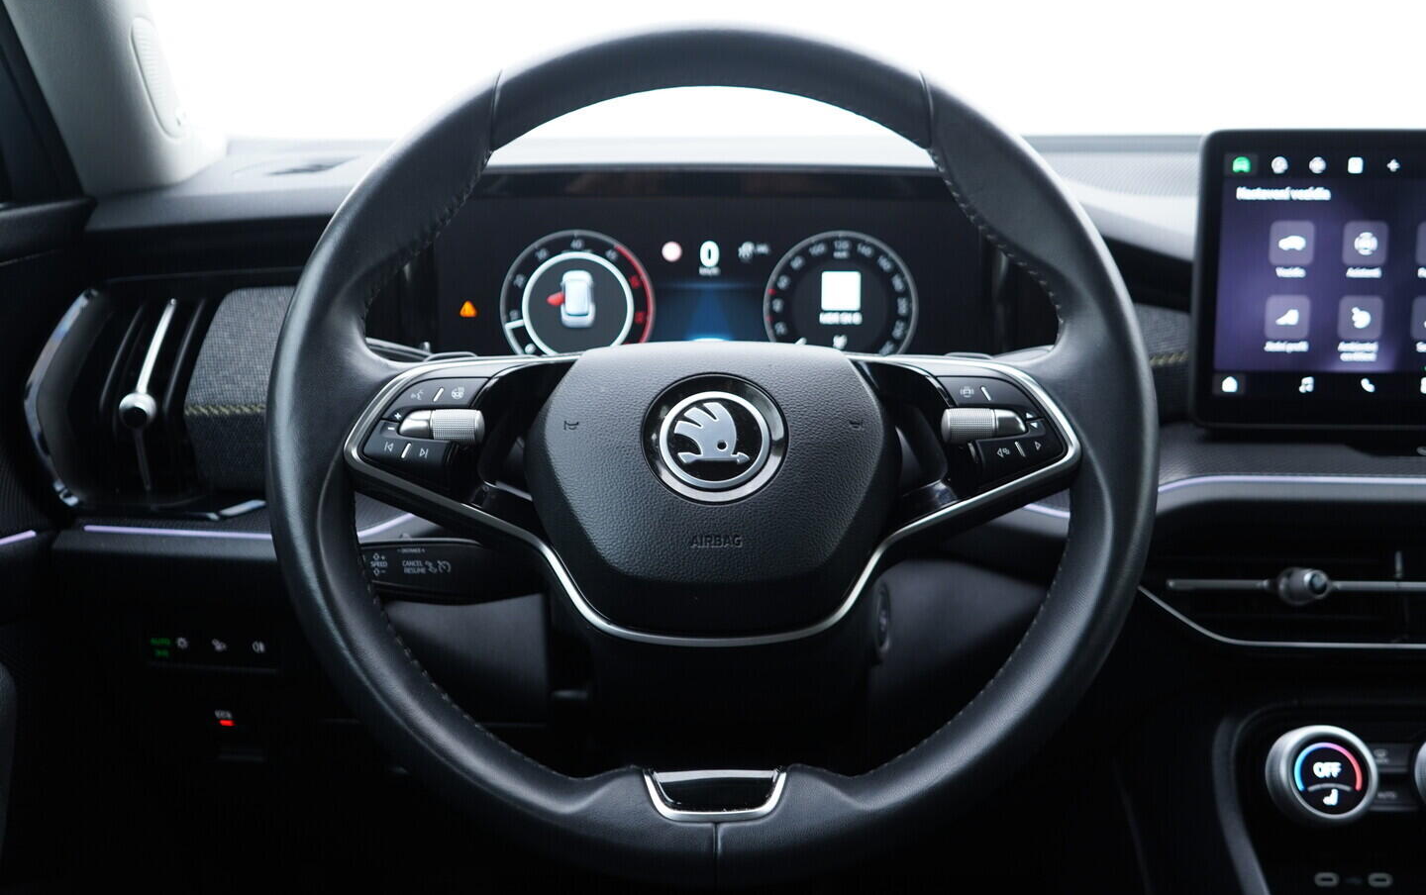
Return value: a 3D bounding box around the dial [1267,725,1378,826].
[{"bbox_3d":[0.290,0.156,0.681,0.045,0.045,0.022,0,-10,0],"label":"dial"}]

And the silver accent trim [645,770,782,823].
[{"bbox_3d":[0.001,0.133,0.545,0.054,0.021,0.012,0,-17,0],"label":"silver accent trim"}]

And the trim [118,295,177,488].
[{"bbox_3d":[-0.284,-0.028,0.718,0.018,0.099,0.040,1,-8,-6],"label":"trim"}]

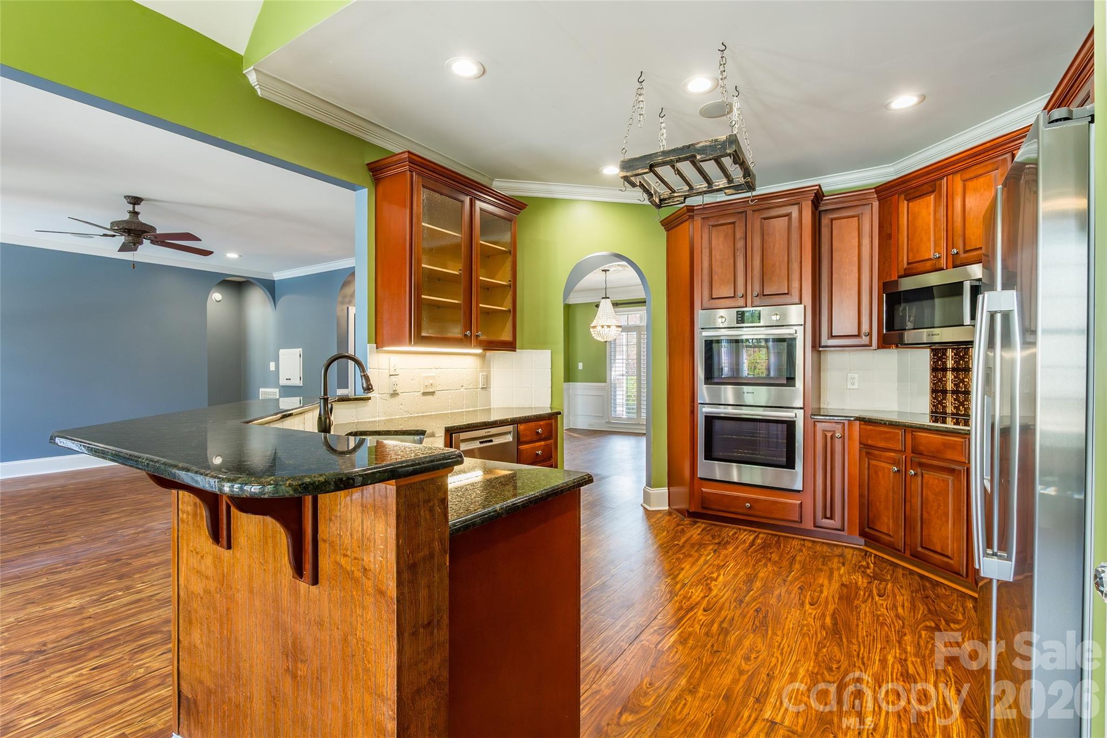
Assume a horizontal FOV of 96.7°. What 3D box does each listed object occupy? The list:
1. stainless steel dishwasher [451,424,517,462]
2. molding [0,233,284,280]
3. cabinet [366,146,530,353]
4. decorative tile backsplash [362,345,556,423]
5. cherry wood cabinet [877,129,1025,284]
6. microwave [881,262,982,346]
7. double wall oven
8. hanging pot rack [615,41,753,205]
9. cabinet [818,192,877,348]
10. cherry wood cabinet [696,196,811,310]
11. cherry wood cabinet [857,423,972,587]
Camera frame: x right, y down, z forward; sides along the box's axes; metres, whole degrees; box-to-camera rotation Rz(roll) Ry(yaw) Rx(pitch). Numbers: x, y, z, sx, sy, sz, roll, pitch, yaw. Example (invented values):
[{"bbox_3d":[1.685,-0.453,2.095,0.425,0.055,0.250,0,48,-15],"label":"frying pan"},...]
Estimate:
[{"bbox_3d":[-0.655,0.799,3.300,0.605,0.850,0.600,0,1,34],"label":"stainless steel dishwasher"},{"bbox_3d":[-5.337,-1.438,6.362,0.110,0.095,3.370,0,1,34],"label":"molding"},{"bbox_3d":[-0.707,-0.714,3.519,0.385,1.171,1.135,0,1,34],"label":"cabinet"},{"bbox_3d":[-0.646,0.086,3.694,0.362,0.491,1.627,0,1,37],"label":"decorative tile backsplash"},{"bbox_3d":[2.578,-0.953,3.114,0.400,0.675,0.900,0,1,-13],"label":"cherry wood cabinet"},{"bbox_3d":[2.561,-0.381,3.088,0.435,0.432,0.755,0,1,-13],"label":"microwave"},{"bbox_3d":[1.627,0.203,3.966,0.755,1.337,0.600,0,1,32],"label":"double wall oven"},{"bbox_3d":[0.735,-1.251,2.622,0.560,0.575,0.580,0,1,32],"label":"hanging pot rack"},{"bbox_3d":[2.261,-0.715,3.776,0.379,1.163,0.390,0,1,32],"label":"cabinet"},{"bbox_3d":[1.652,-0.870,3.988,0.830,0.800,0.620,0,1,32],"label":"cherry wood cabinet"},{"bbox_3d":[2.467,0.797,3.075,0.615,0.855,0.760,0,1,-13],"label":"cherry wood cabinet"}]

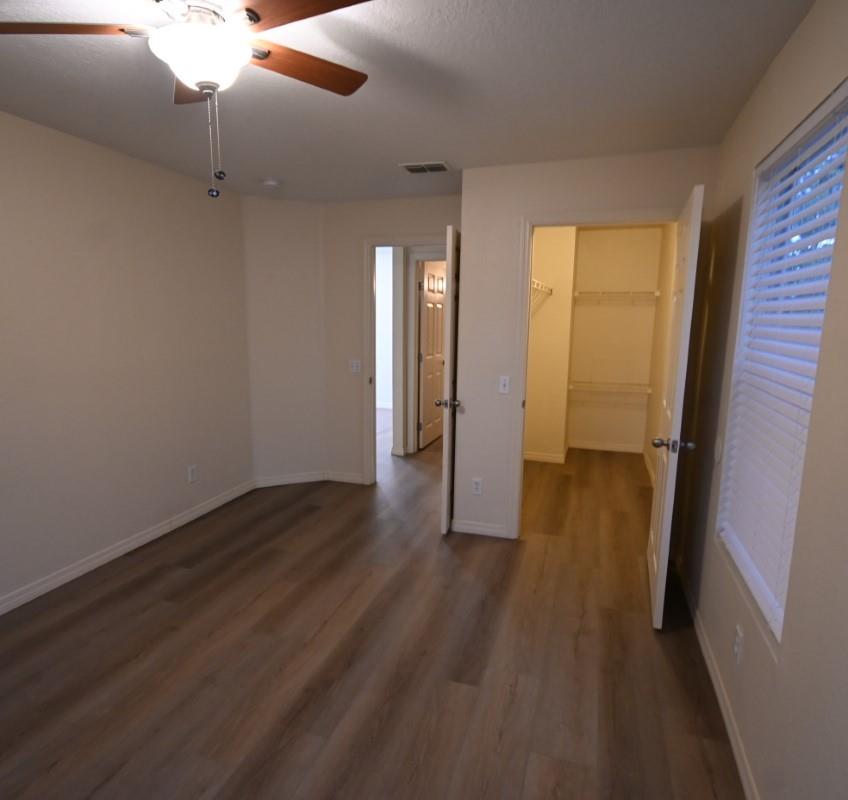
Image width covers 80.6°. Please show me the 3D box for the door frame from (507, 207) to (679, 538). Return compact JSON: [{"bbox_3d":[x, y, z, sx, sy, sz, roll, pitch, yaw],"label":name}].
[{"bbox_3d":[1.024,-0.074,3.111,0.940,2.112,0.120,4,10,19],"label":"door frame"}]

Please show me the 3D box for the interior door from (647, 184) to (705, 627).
[{"bbox_3d":[1.275,0.040,2.613,0.040,2.037,0.762,4,10,20],"label":"interior door"}]

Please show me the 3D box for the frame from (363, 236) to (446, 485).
[{"bbox_3d":[-0.075,-0.269,4.206,0.904,2.121,0.120,4,10,19],"label":"frame"}]

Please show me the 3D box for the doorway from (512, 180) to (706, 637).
[{"bbox_3d":[0.908,-0.002,2.767,0.918,2.079,0.829,4,10,19],"label":"doorway"}]

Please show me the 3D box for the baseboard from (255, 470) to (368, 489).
[{"bbox_3d":[-1.012,0.709,4.476,0.949,0.086,0.172,-1,9,-7],"label":"baseboard"}]

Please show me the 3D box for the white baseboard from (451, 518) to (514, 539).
[{"bbox_3d":[0.374,0.893,3.438,0.370,0.086,0.015,4,10,19],"label":"white baseboard"}]

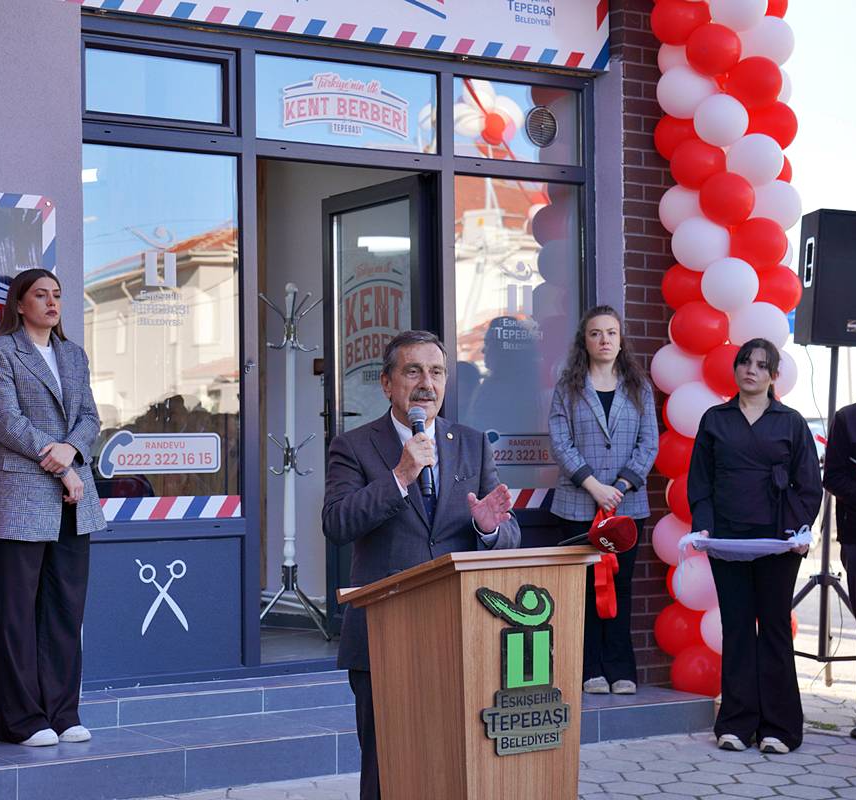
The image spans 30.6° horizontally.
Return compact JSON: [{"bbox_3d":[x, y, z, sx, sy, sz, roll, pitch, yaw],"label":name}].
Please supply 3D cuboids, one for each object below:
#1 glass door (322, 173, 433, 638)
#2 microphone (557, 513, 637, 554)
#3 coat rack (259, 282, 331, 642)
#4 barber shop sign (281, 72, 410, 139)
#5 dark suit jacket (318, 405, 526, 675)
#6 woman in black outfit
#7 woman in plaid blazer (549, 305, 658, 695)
[{"bbox_3d":[-0.231,0.060,7.372,0.070,2.124,0.835,1,-2,-38],"label":"glass door"},{"bbox_3d":[0.460,0.368,4.250,0.240,0.095,0.095,-13,0,3],"label":"microphone"},{"bbox_3d":[-0.672,0.285,7.600,0.450,1.710,0.450,0,-2,-20],"label":"coat rack"},{"bbox_3d":[-0.361,-1.279,6.804,0.630,0.263,0.010,0,-2,-29],"label":"barber shop sign"},{"bbox_3d":[-0.019,0.411,4.550,0.560,0.740,0.370,0,-2,-14],"label":"dark suit jacket"},{"bbox_3d":[1.317,0.581,6.320,0.530,1.666,0.380,-1,-2,15],"label":"woman in black outfit"},{"bbox_3d":[0.756,0.428,6.750,0.430,1.670,0.300,-1,-2,-6],"label":"woman in plaid blazer"}]

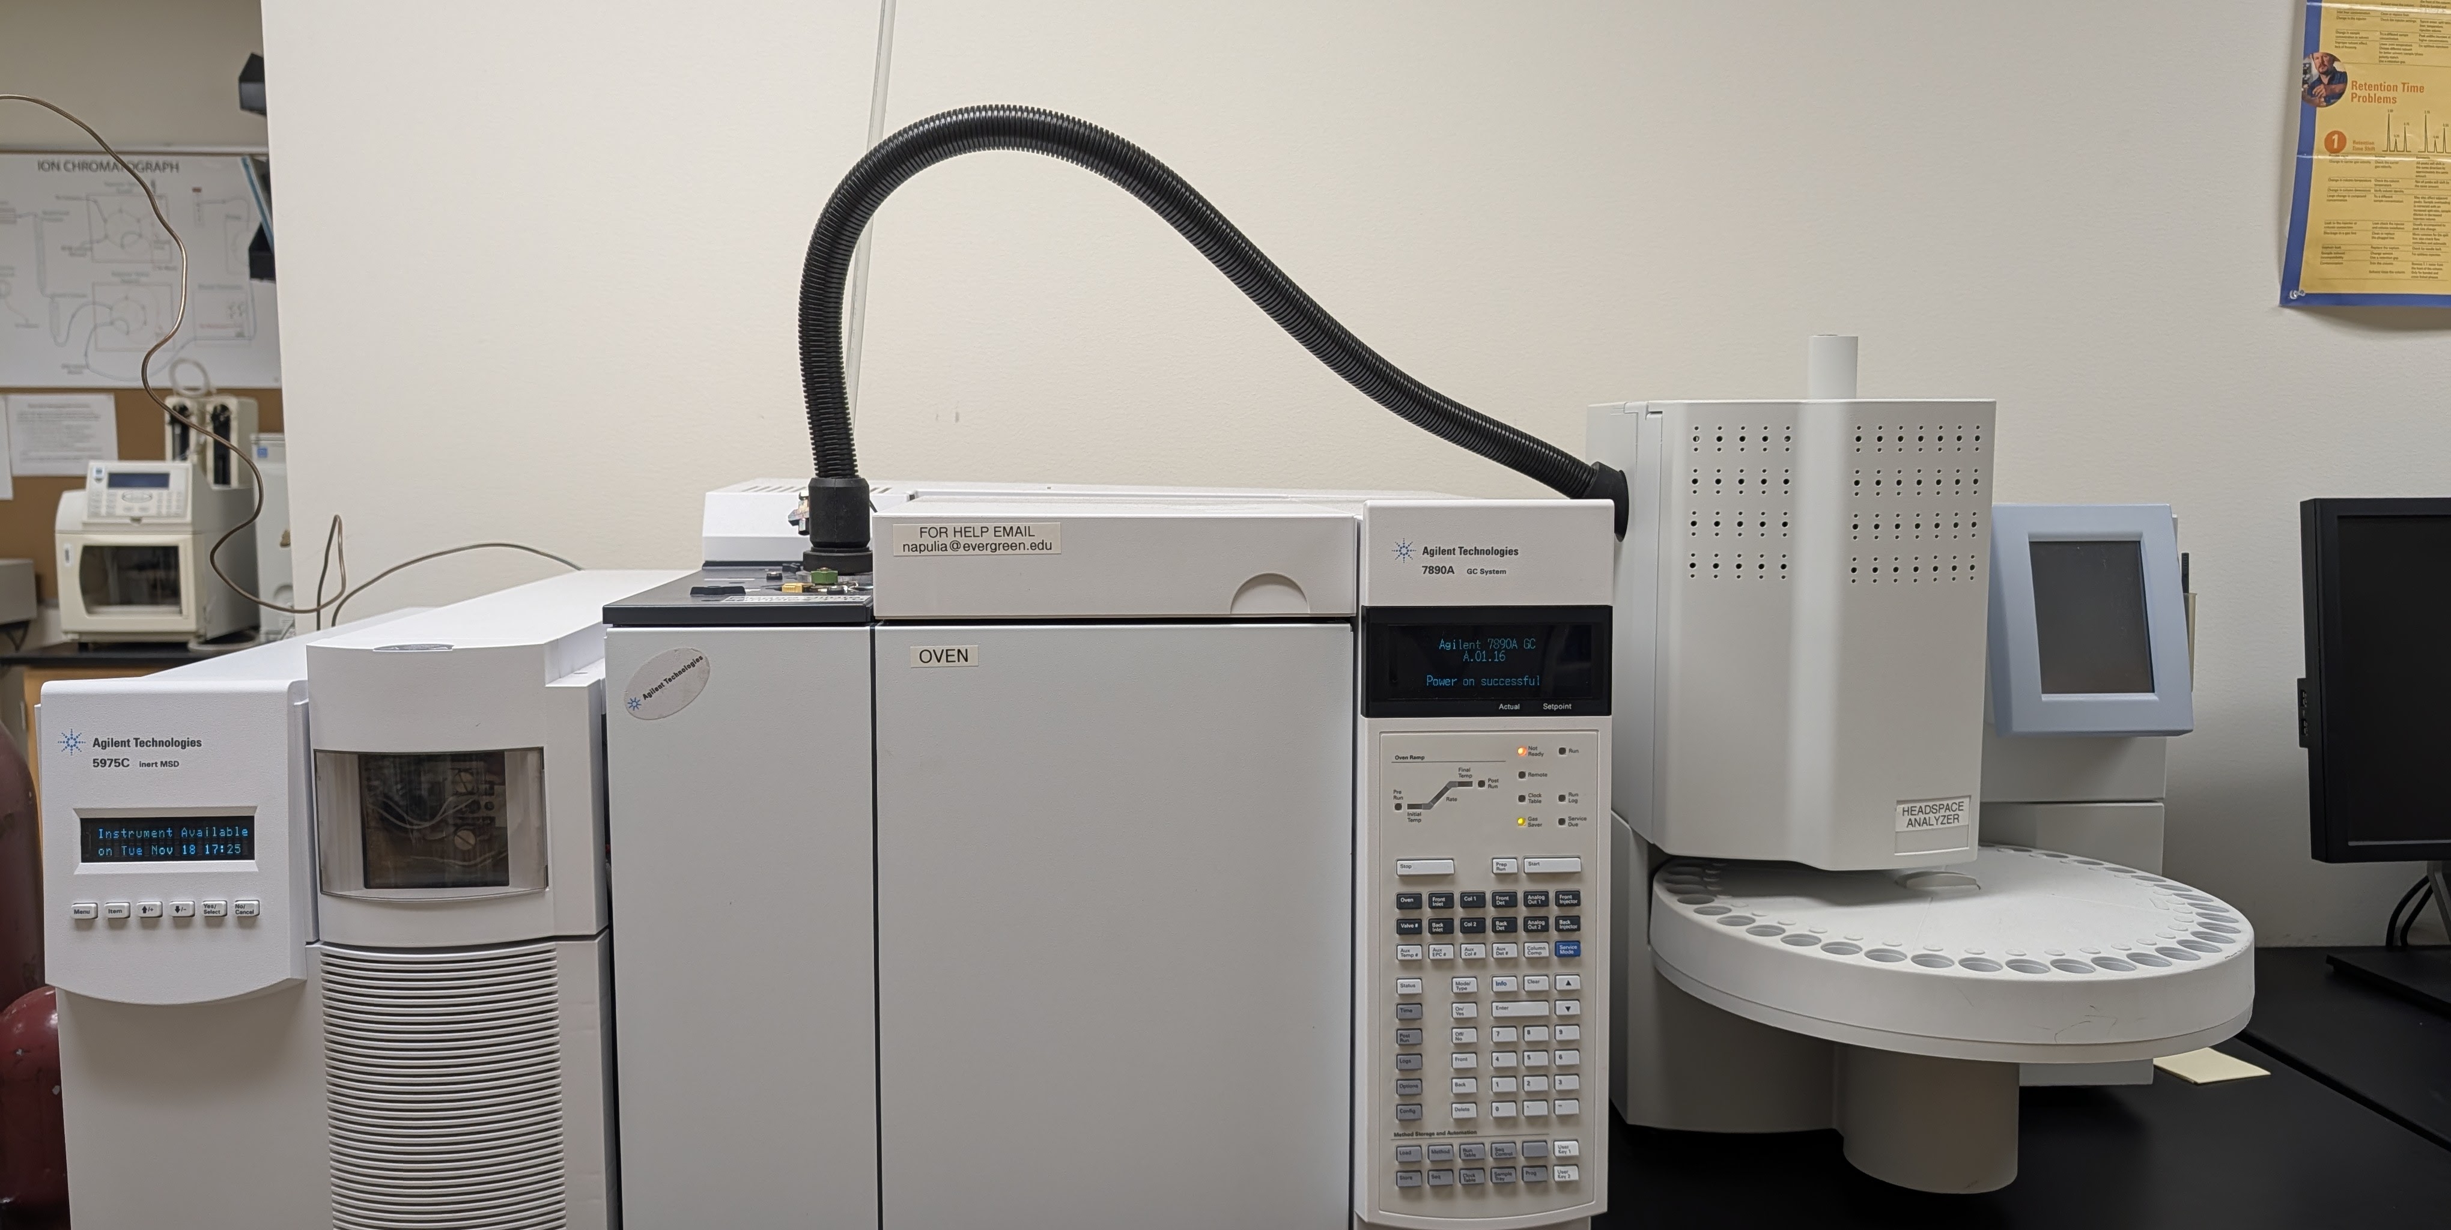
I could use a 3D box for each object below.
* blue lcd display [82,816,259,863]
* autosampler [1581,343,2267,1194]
[{"bbox_3d":[-0.577,0.122,0.937,0.091,0.025,0.012,0,5,-6],"label":"blue lcd display"},{"bbox_3d":[0.513,0.101,1.242,0.455,0.596,0.530,0,5,-4],"label":"autosampler"}]

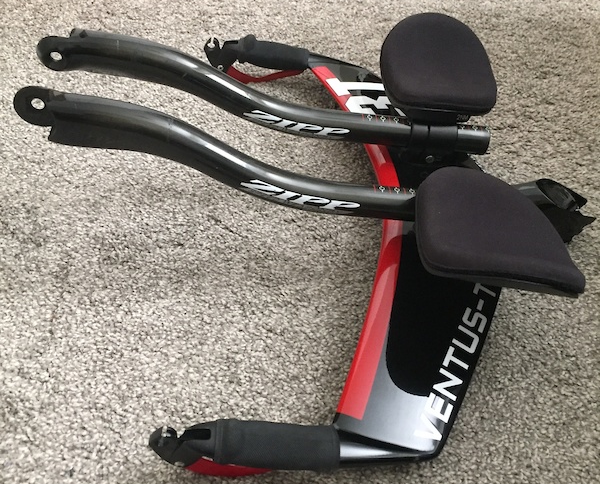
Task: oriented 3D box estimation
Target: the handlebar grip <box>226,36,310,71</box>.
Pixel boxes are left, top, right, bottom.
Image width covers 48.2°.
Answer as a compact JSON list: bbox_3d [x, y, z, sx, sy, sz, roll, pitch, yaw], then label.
[{"bbox_3d":[-0.029,-0.182,0.653,0.080,0.028,0.026,6,46,-9],"label":"handlebar grip"}]

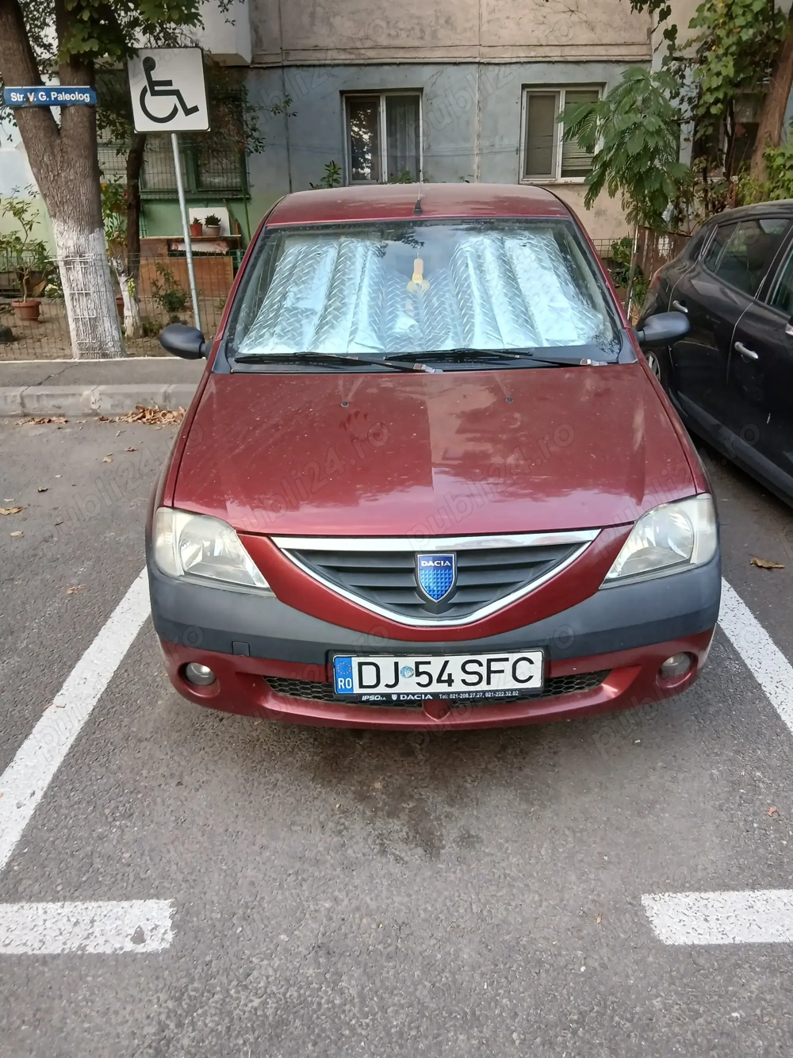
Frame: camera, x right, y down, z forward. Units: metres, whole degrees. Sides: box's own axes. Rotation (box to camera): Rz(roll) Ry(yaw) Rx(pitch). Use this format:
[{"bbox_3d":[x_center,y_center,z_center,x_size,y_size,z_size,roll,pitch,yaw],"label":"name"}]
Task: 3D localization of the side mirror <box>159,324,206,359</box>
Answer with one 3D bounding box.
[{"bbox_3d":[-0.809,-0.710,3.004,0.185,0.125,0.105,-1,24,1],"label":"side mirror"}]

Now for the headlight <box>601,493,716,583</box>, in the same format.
[{"bbox_3d":[0.706,0.027,2.106,0.440,0.180,0.290,-6,24,-10],"label":"headlight"}]

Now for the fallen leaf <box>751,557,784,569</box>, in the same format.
[{"bbox_3d":[1.573,0.141,3.380,0.140,0.030,0.080,6,25,17],"label":"fallen leaf"}]

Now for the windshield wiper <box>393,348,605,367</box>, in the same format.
[{"bbox_3d":[0.366,-0.584,2.733,0.780,0.065,0.085,-2,24,-8],"label":"windshield wiper"}]

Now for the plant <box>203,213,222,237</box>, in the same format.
[{"bbox_3d":[-2.342,-3.862,10.100,0.240,0.280,0.240,-1,23,0],"label":"plant"}]

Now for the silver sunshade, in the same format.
[{"bbox_3d":[0.091,-0.909,2.956,1.390,0.110,0.740,-1,61,1],"label":"silver sunshade"}]

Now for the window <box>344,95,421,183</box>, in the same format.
[{"bbox_3d":[-0.190,-5.586,11.400,1.130,1.240,0.120,-1,23,0],"label":"window"}]

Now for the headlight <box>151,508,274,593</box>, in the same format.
[{"bbox_3d":[-0.504,0.054,2.123,0.440,0.180,0.290,4,25,12],"label":"headlight"}]

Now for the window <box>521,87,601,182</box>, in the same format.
[{"bbox_3d":[2.383,-5.666,11.430,1.150,1.240,0.120,-1,23,0],"label":"window"}]

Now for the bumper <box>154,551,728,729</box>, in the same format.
[{"bbox_3d":[0.107,0.285,2.180,1.710,0.360,0.480,-1,24,1],"label":"bumper"}]

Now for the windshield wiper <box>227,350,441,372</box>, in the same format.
[{"bbox_3d":[-0.219,-0.576,2.750,0.740,0.065,0.085,5,25,10],"label":"windshield wiper"}]

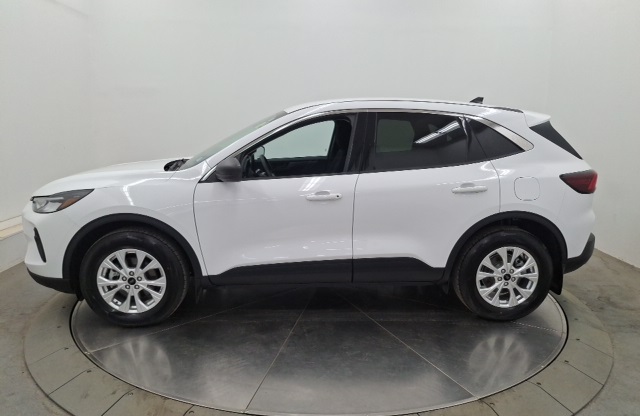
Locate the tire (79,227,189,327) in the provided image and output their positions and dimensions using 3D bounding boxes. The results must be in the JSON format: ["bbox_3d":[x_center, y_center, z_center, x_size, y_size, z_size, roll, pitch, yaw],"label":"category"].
[{"bbox_3d":[-1.319,0.489,3.327,0.720,0.715,0.230,0,10,-4],"label":"tire"}]

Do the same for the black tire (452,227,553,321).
[{"bbox_3d":[1.384,0.494,3.518,0.720,0.715,0.230,0,10,-4],"label":"black tire"}]

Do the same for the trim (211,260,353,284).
[{"bbox_3d":[-0.275,0.457,3.308,1.020,0.190,0.060,0,10,-4],"label":"trim"}]

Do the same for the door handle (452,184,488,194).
[{"bbox_3d":[1.060,-0.131,3.259,0.255,0.060,0.055,-1,10,-7],"label":"door handle"}]

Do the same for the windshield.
[{"bbox_3d":[-0.697,-0.597,3.986,0.920,0.110,1.420,-28,10,1],"label":"windshield"}]

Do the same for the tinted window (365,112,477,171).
[{"bbox_3d":[0.733,-0.481,3.356,0.836,0.453,0.050,0,-12,-6],"label":"tinted window"}]

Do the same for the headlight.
[{"bbox_3d":[-1.827,-0.062,3.283,0.520,0.185,0.430,-2,10,-14],"label":"headlight"}]

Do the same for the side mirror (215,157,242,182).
[{"bbox_3d":[-0.602,-0.252,3.049,0.165,0.170,0.220,0,9,-4],"label":"side mirror"}]

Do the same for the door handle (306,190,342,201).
[{"bbox_3d":[0.032,-0.077,3.189,0.250,0.060,0.055,0,10,-4],"label":"door handle"}]

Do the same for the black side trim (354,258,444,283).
[{"bbox_3d":[0.574,0.452,3.367,0.670,0.195,0.060,0,10,-4],"label":"black side trim"}]

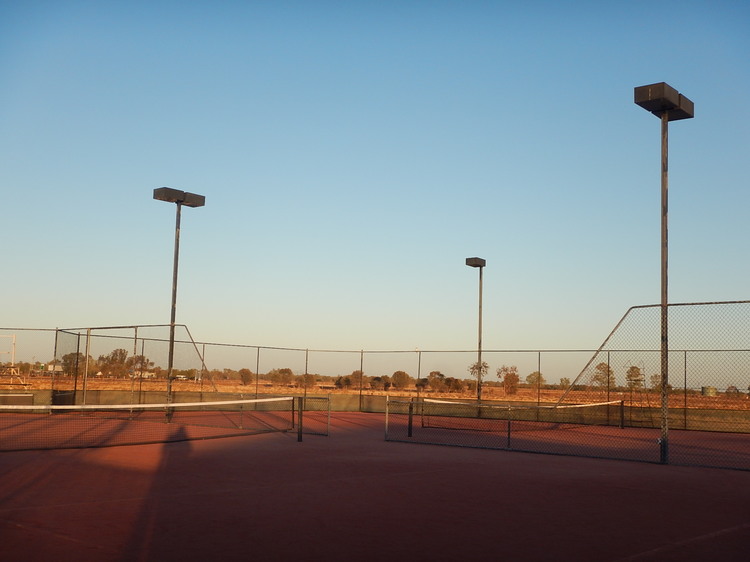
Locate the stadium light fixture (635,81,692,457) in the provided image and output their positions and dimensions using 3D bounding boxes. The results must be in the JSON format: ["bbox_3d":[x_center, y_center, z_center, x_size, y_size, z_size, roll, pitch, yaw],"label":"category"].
[{"bbox_3d":[6.153,-0.114,18.210,0.637,7.795,1.663,-4,-9,40],"label":"stadium light fixture"}]

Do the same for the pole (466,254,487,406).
[{"bbox_3d":[4.943,2.790,42.656,0.637,7.787,0.843,-5,-9,42],"label":"pole"}]

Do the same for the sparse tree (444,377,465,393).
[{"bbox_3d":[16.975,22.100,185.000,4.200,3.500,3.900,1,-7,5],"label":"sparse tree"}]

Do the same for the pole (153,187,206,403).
[{"bbox_3d":[-6.842,0.869,29.500,0.637,7.863,1.663,-5,-9,42],"label":"pole"}]

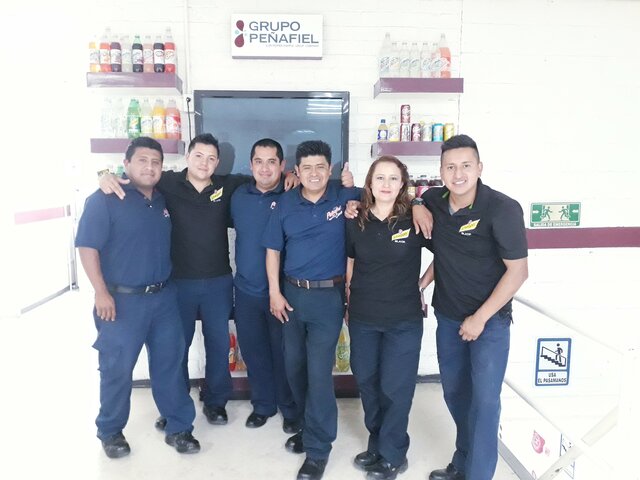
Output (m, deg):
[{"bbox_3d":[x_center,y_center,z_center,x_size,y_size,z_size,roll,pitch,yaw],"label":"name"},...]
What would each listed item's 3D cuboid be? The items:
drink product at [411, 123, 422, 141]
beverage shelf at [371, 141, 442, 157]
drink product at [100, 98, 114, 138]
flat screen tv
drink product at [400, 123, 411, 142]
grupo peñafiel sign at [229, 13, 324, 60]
[{"bbox_3d":[0.661,-0.727,3.413,0.066,0.122,0.066,0,7,-3],"label":"drink product"},{"bbox_3d":[0.655,-0.616,3.435,0.552,0.090,0.233,0,7,-3],"label":"beverage shelf"},{"bbox_3d":[-1.365,-0.779,3.207,0.085,0.265,0.085,0,6,-4],"label":"drink product"},{"bbox_3d":[-0.330,-0.681,3.434,1.049,0.665,0.080,0,6,-3],"label":"flat screen tv"},{"bbox_3d":[0.572,-0.711,3.338,0.066,0.122,0.066,0,6,-4],"label":"drink product"},{"bbox_3d":[-0.291,-1.390,3.424,0.625,0.285,0.060,0,7,-3],"label":"grupo peñafiel sign"}]

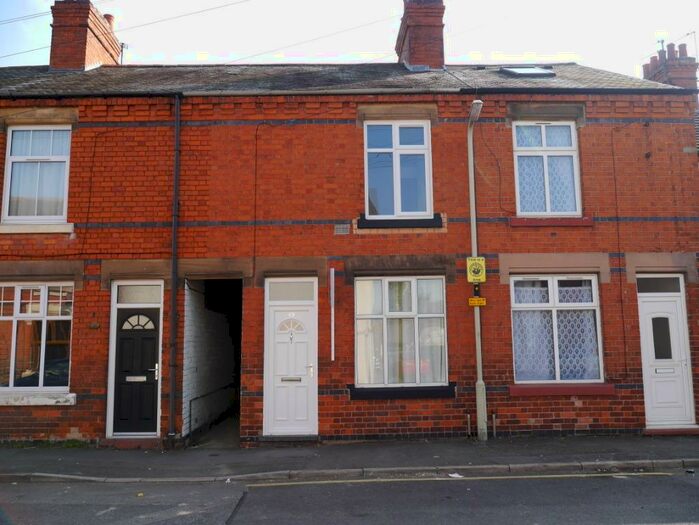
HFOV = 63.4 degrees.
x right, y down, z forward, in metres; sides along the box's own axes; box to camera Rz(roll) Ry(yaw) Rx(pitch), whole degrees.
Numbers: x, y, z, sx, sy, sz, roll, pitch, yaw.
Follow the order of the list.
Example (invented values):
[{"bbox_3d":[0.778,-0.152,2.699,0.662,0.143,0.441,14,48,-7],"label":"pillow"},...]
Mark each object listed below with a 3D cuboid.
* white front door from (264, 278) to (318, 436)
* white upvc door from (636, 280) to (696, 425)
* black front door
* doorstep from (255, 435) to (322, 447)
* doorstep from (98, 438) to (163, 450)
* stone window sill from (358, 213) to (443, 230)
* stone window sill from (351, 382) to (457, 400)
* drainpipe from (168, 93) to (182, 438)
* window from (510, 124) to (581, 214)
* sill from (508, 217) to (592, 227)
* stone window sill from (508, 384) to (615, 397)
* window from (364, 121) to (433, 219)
[{"bbox_3d":[-0.930,1.476,9.021,0.865,2.460,0.080,-1,-7,-1],"label":"white front door"},{"bbox_3d":[5.070,1.409,9.147,0.834,2.449,0.080,-1,-7,-1],"label":"white upvc door"},{"bbox_3d":[-3.355,1.694,8.960,0.685,1.950,0.060,-1,-7,-1],"label":"black front door"},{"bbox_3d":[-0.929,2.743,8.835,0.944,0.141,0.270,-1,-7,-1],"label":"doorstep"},{"bbox_3d":[-3.358,2.781,8.786,0.950,0.167,0.270,-1,-7,-1],"label":"doorstep"},{"bbox_3d":[0.811,-0.659,9.217,1.363,0.237,0.170,-1,-7,-1],"label":"stone window sill"},{"bbox_3d":[0.816,2.011,8.878,1.677,0.243,0.170,-1,-7,-1],"label":"stone window sill"},{"bbox_3d":[-2.765,-0.046,8.969,0.080,5.416,0.080,-1,-7,-1],"label":"drainpipe"},{"bbox_3d":[3.278,-1.553,9.441,1.108,1.652,0.080,-1,-7,-1],"label":"window"},{"bbox_3d":[3.281,-0.643,9.249,1.330,0.153,0.170,-1,-7,-1],"label":"sill"},{"bbox_3d":[3.321,1.996,8.920,1.649,0.192,0.180,-1,-7,-1],"label":"stone window sill"},{"bbox_3d":[0.807,-1.534,9.394,1.127,1.678,0.080,-1,-7,-1],"label":"window"}]

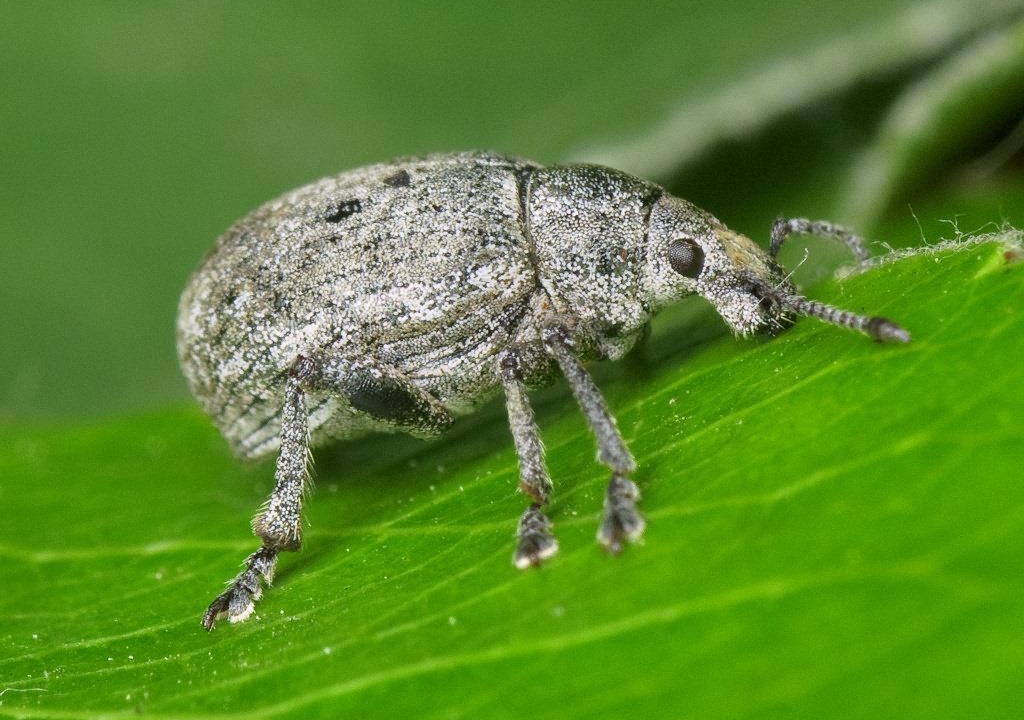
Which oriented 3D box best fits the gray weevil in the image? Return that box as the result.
[{"bbox_3d":[0.000,-0.001,0.050,0.009,0.004,0.006,-10,17,18],"label":"gray weevil"}]

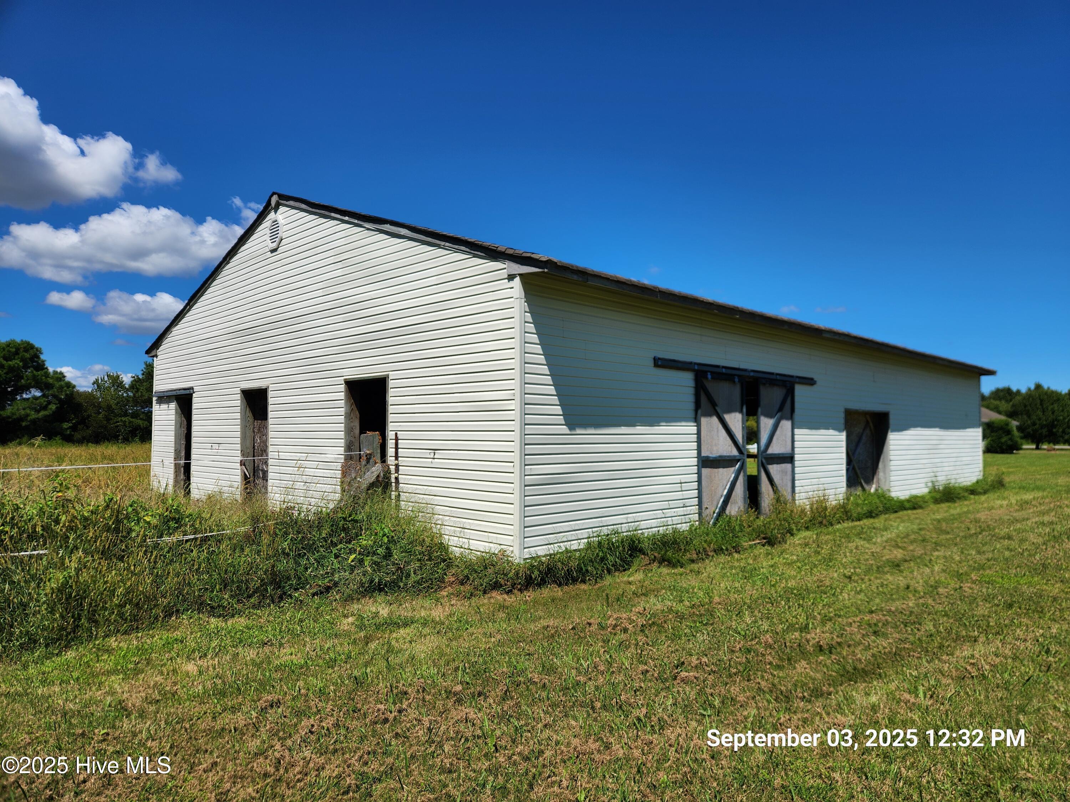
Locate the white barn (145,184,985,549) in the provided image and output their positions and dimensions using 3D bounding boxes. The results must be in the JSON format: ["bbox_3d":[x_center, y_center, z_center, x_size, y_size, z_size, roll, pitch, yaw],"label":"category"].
[{"bbox_3d":[2.078,-0.492,18.733,18.640,5.557,13.188,3,-4,-45],"label":"white barn"}]

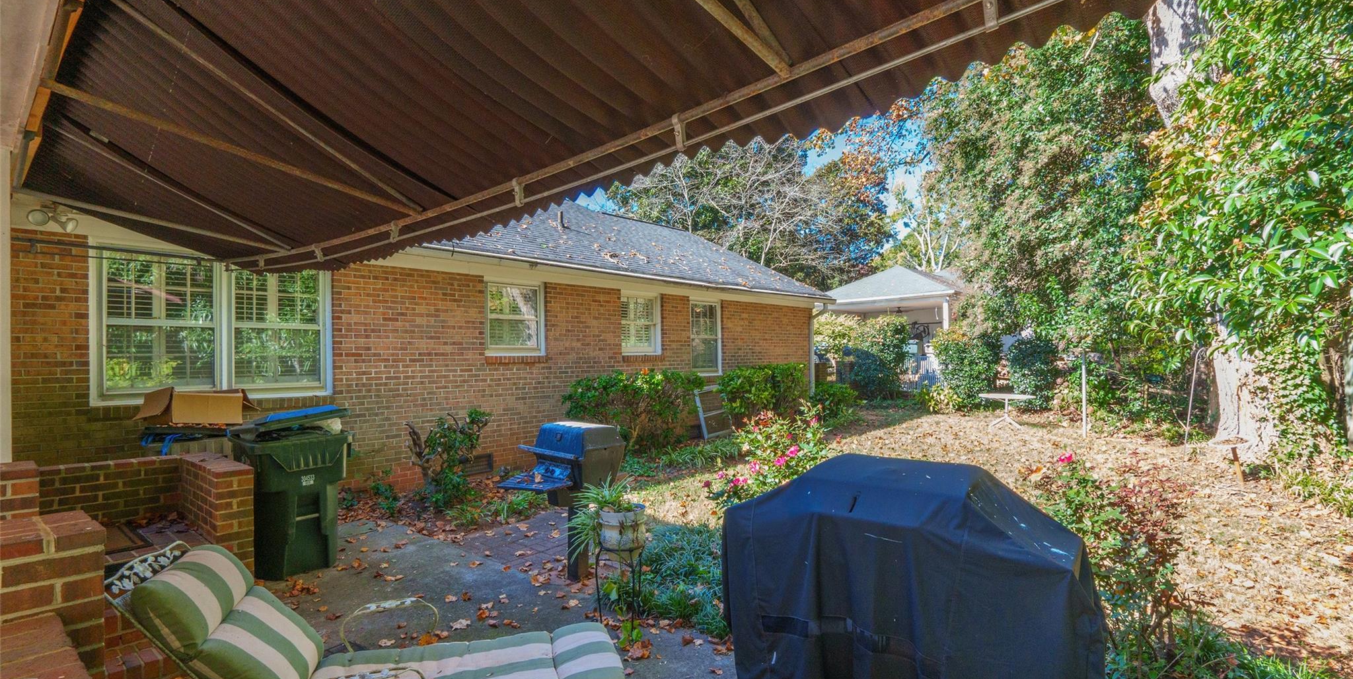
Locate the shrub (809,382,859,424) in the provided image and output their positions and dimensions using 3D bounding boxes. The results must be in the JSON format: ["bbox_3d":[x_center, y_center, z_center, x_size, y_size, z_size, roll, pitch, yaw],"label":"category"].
[{"bbox_3d":[3.603,1.434,13.800,1.100,0.851,1.100,-1,-1,41],"label":"shrub"}]

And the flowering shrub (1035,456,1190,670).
[{"bbox_3d":[2.386,1.188,3.250,0.760,1.106,0.760,-1,-1,36],"label":"flowering shrub"}]

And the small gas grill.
[{"bbox_3d":[-0.819,1.179,4.342,0.550,1.150,0.740,-1,-1,41],"label":"small gas grill"}]

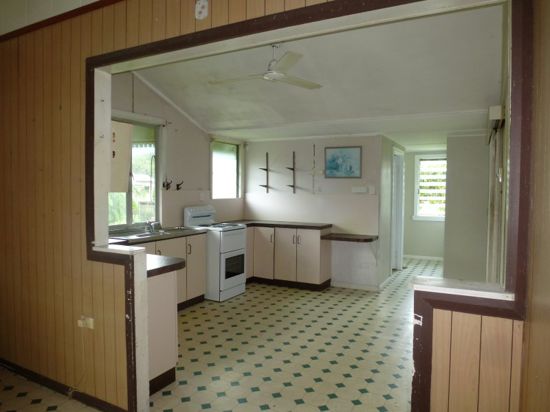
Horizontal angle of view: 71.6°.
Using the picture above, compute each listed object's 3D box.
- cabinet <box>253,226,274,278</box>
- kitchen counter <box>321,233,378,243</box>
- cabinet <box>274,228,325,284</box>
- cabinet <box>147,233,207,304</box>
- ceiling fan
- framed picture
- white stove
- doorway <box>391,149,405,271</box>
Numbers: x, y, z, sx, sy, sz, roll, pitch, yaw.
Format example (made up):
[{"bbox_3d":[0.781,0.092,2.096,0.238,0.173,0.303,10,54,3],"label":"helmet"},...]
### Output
[{"bbox_3d":[-0.055,0.699,5.906,0.338,0.775,0.479,1,2,27],"label":"cabinet"},{"bbox_3d":[1.055,0.452,5.334,0.698,0.045,0.451,1,2,27],"label":"kitchen counter"},{"bbox_3d":[0.419,0.708,5.665,0.726,0.775,0.479,1,2,27],"label":"cabinet"},{"bbox_3d":[-1.258,0.751,4.581,0.437,0.790,0.916,1,2,27],"label":"cabinet"},{"bbox_3d":[0.009,-1.262,3.262,1.140,0.360,1.060,0,2,-15],"label":"ceiling fan"},{"bbox_3d":[0.994,-0.637,5.558,0.558,0.470,0.031,1,2,27],"label":"framed picture"},{"bbox_3d":[-0.812,0.620,5.220,0.578,1.206,0.550,1,2,27],"label":"white stove"},{"bbox_3d":[2.116,0.122,6.650,0.106,2.108,0.902,1,2,27],"label":"doorway"}]

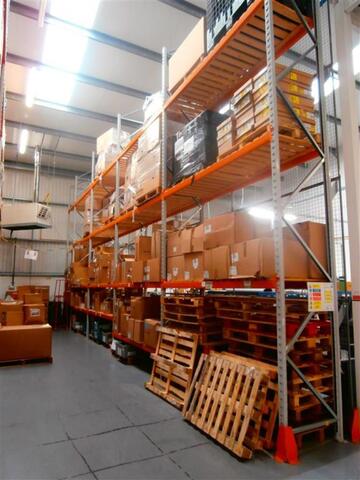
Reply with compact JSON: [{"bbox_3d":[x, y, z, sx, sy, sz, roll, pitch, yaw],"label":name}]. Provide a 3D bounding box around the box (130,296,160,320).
[{"bbox_3d":[-0.718,1.458,7.172,0.450,0.460,0.520,6,-10,-38],"label":"box"}]

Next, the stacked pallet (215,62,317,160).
[{"bbox_3d":[1.129,-1.549,4.413,0.900,0.830,0.990,4,-9,-28],"label":"stacked pallet"}]

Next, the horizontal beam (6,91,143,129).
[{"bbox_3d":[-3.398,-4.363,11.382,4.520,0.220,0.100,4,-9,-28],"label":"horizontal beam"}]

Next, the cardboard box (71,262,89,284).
[{"bbox_3d":[-3.776,1.291,12.759,0.620,0.790,0.650,4,-9,-28],"label":"cardboard box"}]

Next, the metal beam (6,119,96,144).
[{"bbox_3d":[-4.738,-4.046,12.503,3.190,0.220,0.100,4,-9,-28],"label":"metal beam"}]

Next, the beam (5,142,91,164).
[{"bbox_3d":[-5.653,-3.856,14.678,3.750,0.220,0.120,4,-9,-28],"label":"beam"}]

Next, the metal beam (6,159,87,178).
[{"bbox_3d":[-6.345,-3.386,16.177,4.000,0.320,0.220,4,-9,-28],"label":"metal beam"}]

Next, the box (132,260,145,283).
[{"bbox_3d":[-0.574,0.659,6.939,0.600,0.440,0.550,4,-9,-28],"label":"box"}]

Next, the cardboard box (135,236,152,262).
[{"bbox_3d":[-0.795,0.227,7.386,0.330,0.510,0.240,4,-9,-28],"label":"cardboard box"}]

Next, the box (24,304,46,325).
[{"bbox_3d":[-3.507,1.786,7.995,0.470,0.490,0.500,4,-9,-28],"label":"box"}]

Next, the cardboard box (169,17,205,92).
[{"bbox_3d":[0.499,-3.061,5.846,0.940,0.620,1.180,4,-9,-28],"label":"cardboard box"}]

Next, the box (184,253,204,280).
[{"bbox_3d":[0.478,0.403,5.012,0.620,0.410,0.550,4,-9,-28],"label":"box"}]

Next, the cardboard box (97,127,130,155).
[{"bbox_3d":[-2.062,-2.960,10.271,0.550,0.500,1.000,6,-10,-40],"label":"cardboard box"}]

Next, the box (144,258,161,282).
[{"bbox_3d":[-0.336,0.607,6.490,0.420,0.420,0.670,4,-9,-28],"label":"box"}]

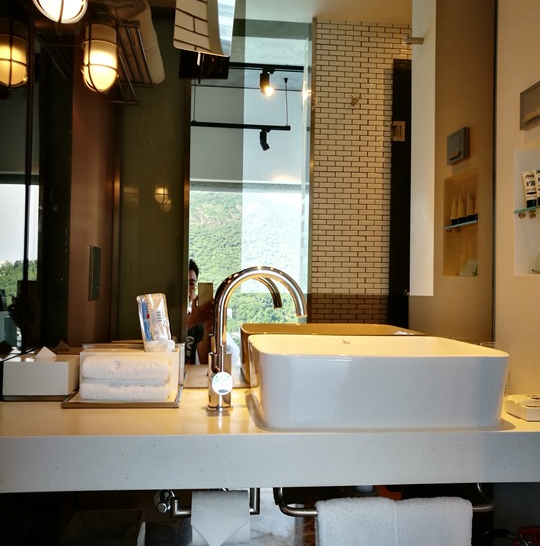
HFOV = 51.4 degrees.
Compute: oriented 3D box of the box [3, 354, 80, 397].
[{"bbox_3d":[-0.506,0.230,1.261,0.134,0.078,0.130,1,-1,-6],"label":"box"}]

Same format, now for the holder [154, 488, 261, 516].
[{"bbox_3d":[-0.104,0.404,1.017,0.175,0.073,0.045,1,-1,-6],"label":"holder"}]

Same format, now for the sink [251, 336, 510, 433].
[{"bbox_3d":[0.204,0.219,1.192,0.486,0.133,0.391,1,-1,-6],"label":"sink"}]

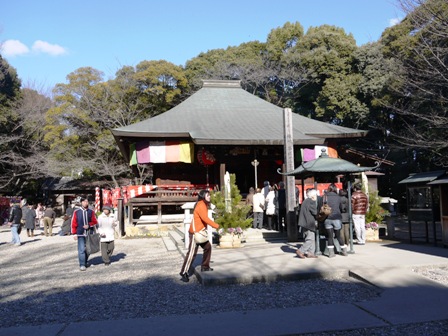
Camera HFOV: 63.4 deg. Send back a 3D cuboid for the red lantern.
[{"bbox_3d":[-0.705,-0.423,14.600,0.800,0.740,0.800,0,-5,-9],"label":"red lantern"}]

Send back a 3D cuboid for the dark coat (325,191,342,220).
[{"bbox_3d":[2.466,0.849,8.200,0.430,0.670,0.340,-1,-5,6],"label":"dark coat"}]

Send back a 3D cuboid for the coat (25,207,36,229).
[{"bbox_3d":[-8.329,2.131,15.600,0.480,0.950,0.360,-1,-5,0],"label":"coat"}]

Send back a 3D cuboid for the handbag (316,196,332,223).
[{"bbox_3d":[2.219,0.927,8.000,0.360,0.520,0.200,-3,-5,24],"label":"handbag"}]

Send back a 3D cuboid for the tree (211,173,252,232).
[{"bbox_3d":[0.219,1.038,10.600,1.150,1.650,1.050,0,-5,-9],"label":"tree"}]

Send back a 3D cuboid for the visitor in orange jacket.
[{"bbox_3d":[-0.461,1.220,6.550,0.700,1.590,0.550,0,-5,-12],"label":"visitor in orange jacket"}]

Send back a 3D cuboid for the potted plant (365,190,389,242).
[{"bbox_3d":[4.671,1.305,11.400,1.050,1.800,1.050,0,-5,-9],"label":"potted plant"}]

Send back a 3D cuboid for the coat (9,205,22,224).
[{"bbox_3d":[-7.537,1.681,13.100,0.420,0.740,0.480,-5,-6,41],"label":"coat"}]

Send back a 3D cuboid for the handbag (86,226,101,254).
[{"bbox_3d":[-2.953,1.640,8.200,0.360,0.600,0.160,2,-6,-30],"label":"handbag"}]

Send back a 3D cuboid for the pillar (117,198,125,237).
[{"bbox_3d":[-4.206,2.022,14.800,0.250,1.550,0.250,0,-5,-9],"label":"pillar"}]

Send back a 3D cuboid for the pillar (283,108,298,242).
[{"bbox_3d":[2.101,0.221,11.450,0.290,4.100,0.290,0,-5,-9],"label":"pillar"}]

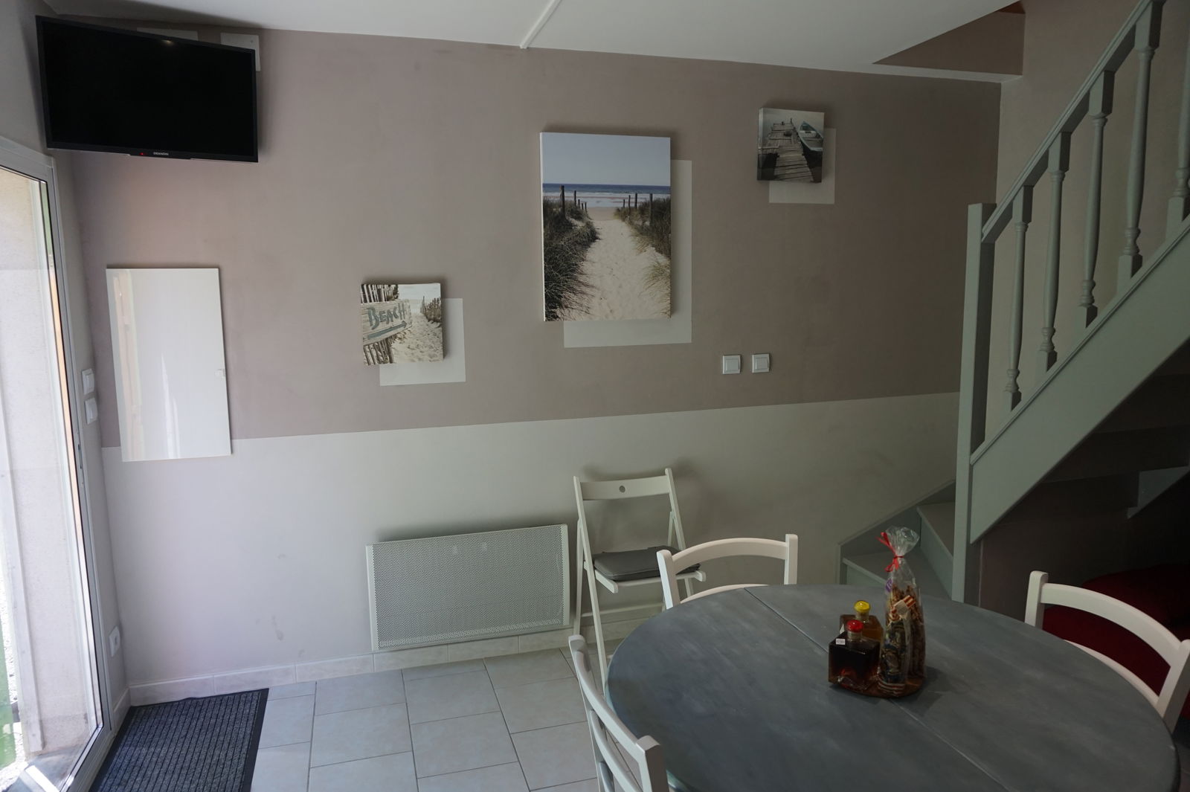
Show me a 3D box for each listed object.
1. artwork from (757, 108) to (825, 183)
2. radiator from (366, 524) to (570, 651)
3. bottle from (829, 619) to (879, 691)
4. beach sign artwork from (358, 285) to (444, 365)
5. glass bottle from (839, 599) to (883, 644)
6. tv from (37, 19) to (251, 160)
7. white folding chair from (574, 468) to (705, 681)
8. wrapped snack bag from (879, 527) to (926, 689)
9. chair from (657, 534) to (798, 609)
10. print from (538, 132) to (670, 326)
[{"bbox_3d":[0.857,-1.086,3.468,0.299,0.301,0.040,-3,8,-16],"label":"artwork"},{"bbox_3d":[-0.510,0.772,3.267,0.805,0.434,0.090,-3,8,-16],"label":"radiator"},{"bbox_3d":[0.525,0.510,1.600,0.076,0.130,0.073,5,9,36],"label":"bottle"},{"bbox_3d":[-0.747,-0.281,3.086,0.299,0.305,0.040,-3,8,-16],"label":"beach sign artwork"},{"bbox_3d":[0.569,0.496,1.694,0.074,0.130,0.074,0,8,7],"label":"glass bottle"},{"bbox_3d":[-1.435,-0.978,2.588,0.619,0.370,0.060,-9,23,-40],"label":"tv"},{"bbox_3d":[0.192,0.736,3.207,0.440,0.770,0.490,-3,8,-18],"label":"white folding chair"},{"bbox_3d":[0.619,0.419,1.590,0.088,0.310,0.072,1,8,14],"label":"wrapped snack bag"},{"bbox_3d":[0.432,0.852,1.978,0.430,0.860,0.480,-3,8,-16],"label":"chair"},{"bbox_3d":[0.054,-0.688,3.276,0.545,0.742,0.040,-3,8,-16],"label":"print"}]

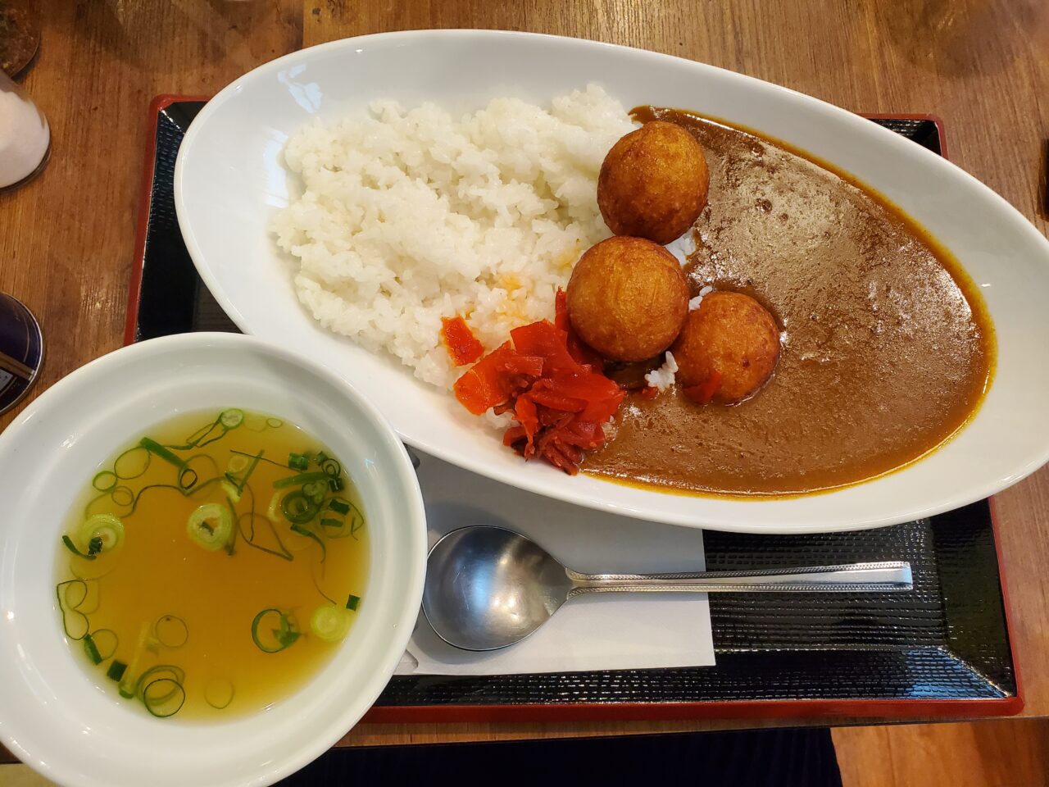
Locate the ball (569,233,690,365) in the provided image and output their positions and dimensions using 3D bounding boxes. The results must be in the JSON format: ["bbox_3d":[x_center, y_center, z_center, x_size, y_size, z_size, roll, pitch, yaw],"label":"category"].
[{"bbox_3d":[0.036,-0.033,0.277,0.043,0.042,0.043,1,77,-3],"label":"ball"}]

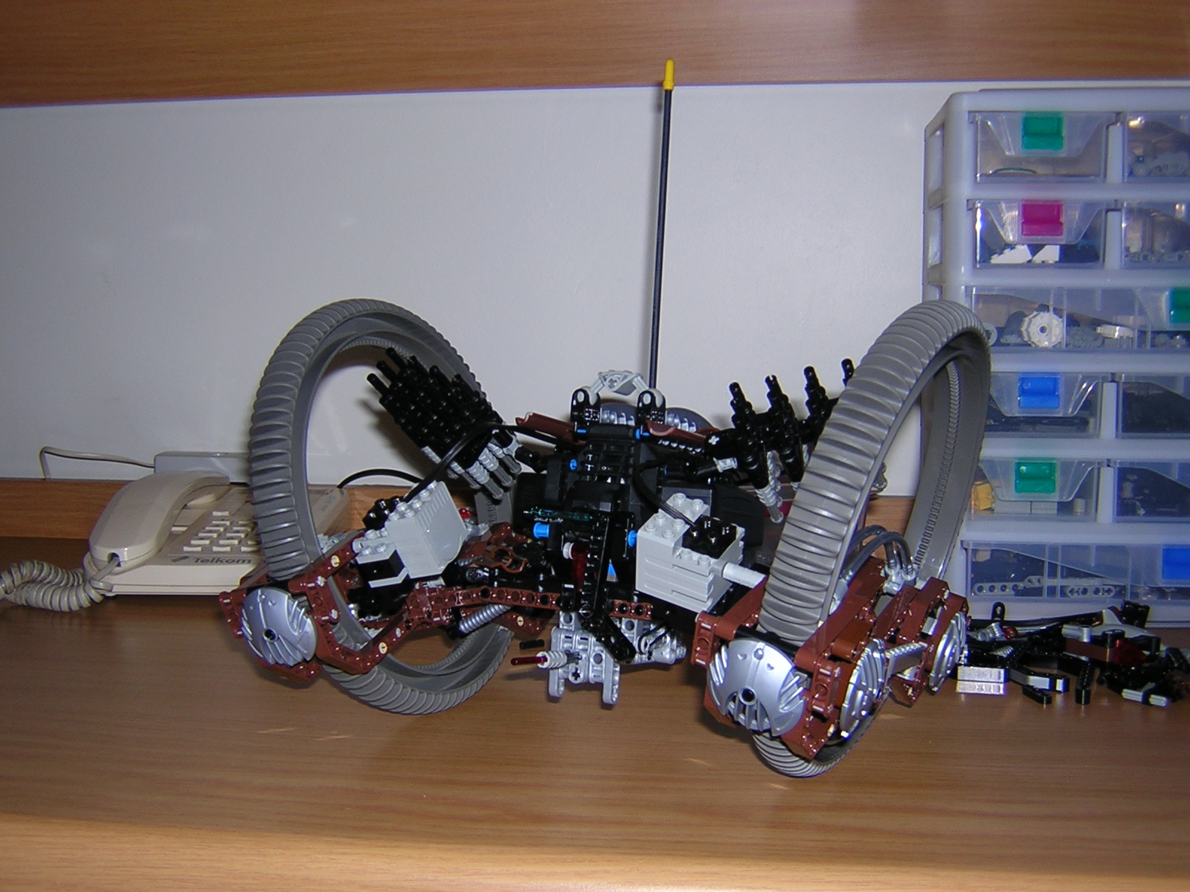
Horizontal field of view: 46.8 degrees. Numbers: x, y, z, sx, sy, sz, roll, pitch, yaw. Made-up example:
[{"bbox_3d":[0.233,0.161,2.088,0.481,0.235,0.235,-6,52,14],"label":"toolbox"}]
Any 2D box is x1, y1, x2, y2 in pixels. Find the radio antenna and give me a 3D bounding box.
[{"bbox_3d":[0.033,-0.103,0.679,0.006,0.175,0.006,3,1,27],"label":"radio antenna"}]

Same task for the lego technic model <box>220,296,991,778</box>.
[{"bbox_3d":[0.008,0.036,0.640,0.325,0.211,0.238,3,7,27],"label":"lego technic model"}]

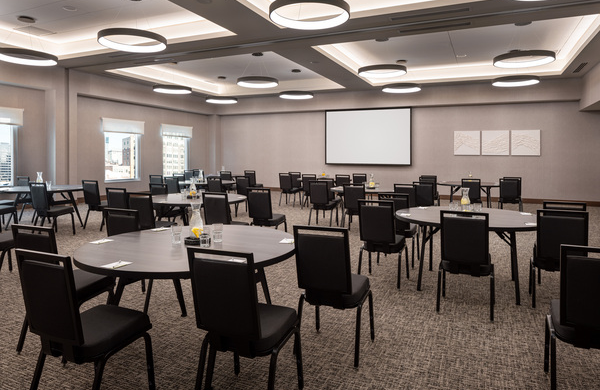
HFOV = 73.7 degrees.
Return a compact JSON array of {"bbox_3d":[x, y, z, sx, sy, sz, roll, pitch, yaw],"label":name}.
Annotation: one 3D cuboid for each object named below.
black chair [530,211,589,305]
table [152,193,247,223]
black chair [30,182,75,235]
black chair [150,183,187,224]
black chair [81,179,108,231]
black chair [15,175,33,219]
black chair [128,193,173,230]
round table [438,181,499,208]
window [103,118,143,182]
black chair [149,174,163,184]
[{"bbox_3d":[2.344,0.566,3.602,0.460,0.900,0.550,3,6,33],"label":"black chair"},{"bbox_3d":[-1.550,0.424,6.053,1.494,0.750,1.494,0,5,0],"label":"table"},{"bbox_3d":[-4.269,0.247,6.908,0.460,0.900,0.550,2,6,21],"label":"black chair"},{"bbox_3d":[-2.200,0.262,6.770,0.460,0.900,0.550,3,6,25],"label":"black chair"},{"bbox_3d":[-3.751,0.184,7.572,0.460,0.900,0.550,2,6,22],"label":"black chair"},{"bbox_3d":[-5.897,0.063,8.908,0.470,0.915,0.535,2,5,23],"label":"black chair"},{"bbox_3d":[-1.871,0.419,5.139,0.460,0.900,0.550,2,6,20],"label":"black chair"},{"bbox_3d":[3.960,0.105,9.300,1.520,0.755,1.520,2,6,25],"label":"round table"},{"bbox_3d":[-5.800,-1.476,13.120,0.140,1.970,1.450,2,6,26],"label":"window"},{"bbox_3d":[-3.569,-0.059,10.495,0.460,0.900,0.550,2,6,21],"label":"black chair"}]

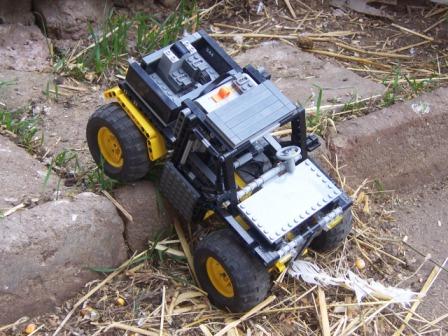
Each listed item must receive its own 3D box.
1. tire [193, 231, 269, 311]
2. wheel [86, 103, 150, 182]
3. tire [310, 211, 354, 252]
[{"bbox_3d":[0.006,0.100,0.828,0.042,0.082,0.082,-27,47,-29],"label":"tire"},{"bbox_3d":[-0.105,-0.026,0.875,0.042,0.082,0.082,-30,48,-32],"label":"wheel"},{"bbox_3d":[0.094,0.047,0.889,0.042,0.082,0.082,-27,47,-29],"label":"tire"}]

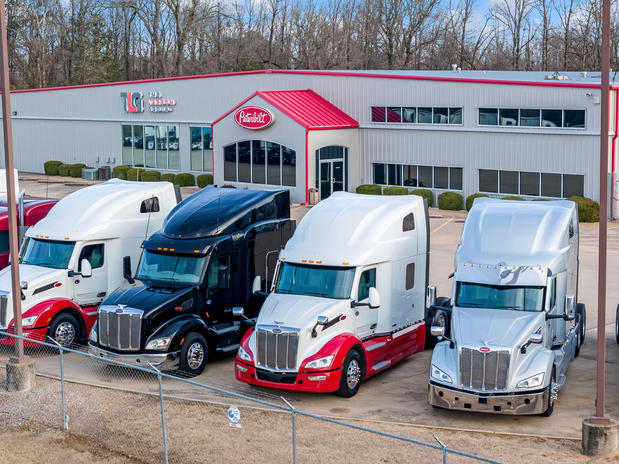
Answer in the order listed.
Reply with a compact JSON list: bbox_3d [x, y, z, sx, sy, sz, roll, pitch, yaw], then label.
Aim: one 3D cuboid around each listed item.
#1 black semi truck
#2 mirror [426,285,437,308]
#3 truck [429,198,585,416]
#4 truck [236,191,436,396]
[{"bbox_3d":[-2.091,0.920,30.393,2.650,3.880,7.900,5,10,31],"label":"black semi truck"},{"bbox_3d":[2.529,1.356,25.910,0.220,0.480,0.170,3,9,17],"label":"mirror"},{"bbox_3d":[4.575,1.321,27.665,2.650,3.880,8.200,3,9,17],"label":"truck"},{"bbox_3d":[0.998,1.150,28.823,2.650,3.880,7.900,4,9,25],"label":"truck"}]

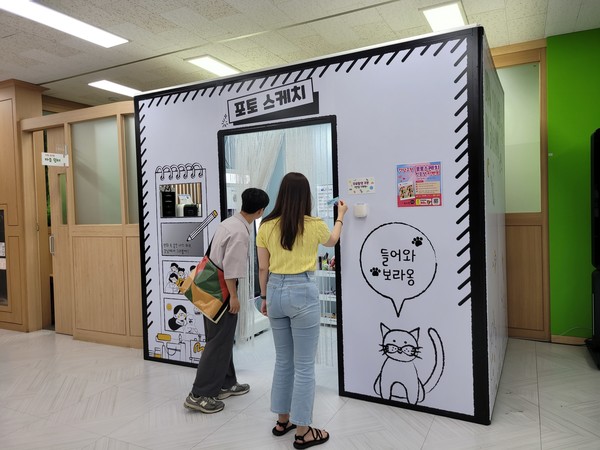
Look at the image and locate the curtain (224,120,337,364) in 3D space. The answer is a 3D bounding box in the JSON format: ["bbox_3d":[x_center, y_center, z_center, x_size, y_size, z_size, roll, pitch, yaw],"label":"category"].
[{"bbox_3d":[-0.171,0.161,3.616,0.970,1.830,0.100,-1,2,28],"label":"curtain"}]

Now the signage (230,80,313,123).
[{"bbox_3d":[-0.235,-0.955,3.506,0.785,0.210,0.020,-3,1,28],"label":"signage"}]

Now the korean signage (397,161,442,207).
[{"bbox_3d":[0.787,-0.266,2.988,0.292,0.293,0.010,-1,2,28],"label":"korean signage"}]

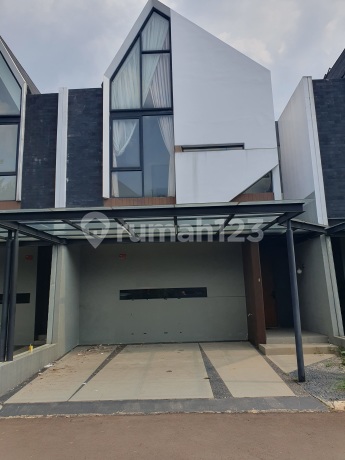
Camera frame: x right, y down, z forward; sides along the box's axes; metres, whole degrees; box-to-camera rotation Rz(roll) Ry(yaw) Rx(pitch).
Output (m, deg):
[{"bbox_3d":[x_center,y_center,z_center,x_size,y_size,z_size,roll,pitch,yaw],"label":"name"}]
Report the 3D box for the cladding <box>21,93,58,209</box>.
[{"bbox_3d":[-3.217,-1.820,8.524,0.813,3.183,0.198,-2,-9,1],"label":"cladding"}]

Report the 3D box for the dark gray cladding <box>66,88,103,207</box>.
[{"bbox_3d":[-2.107,-1.903,8.507,0.907,3.296,0.198,-2,-9,1],"label":"dark gray cladding"}]

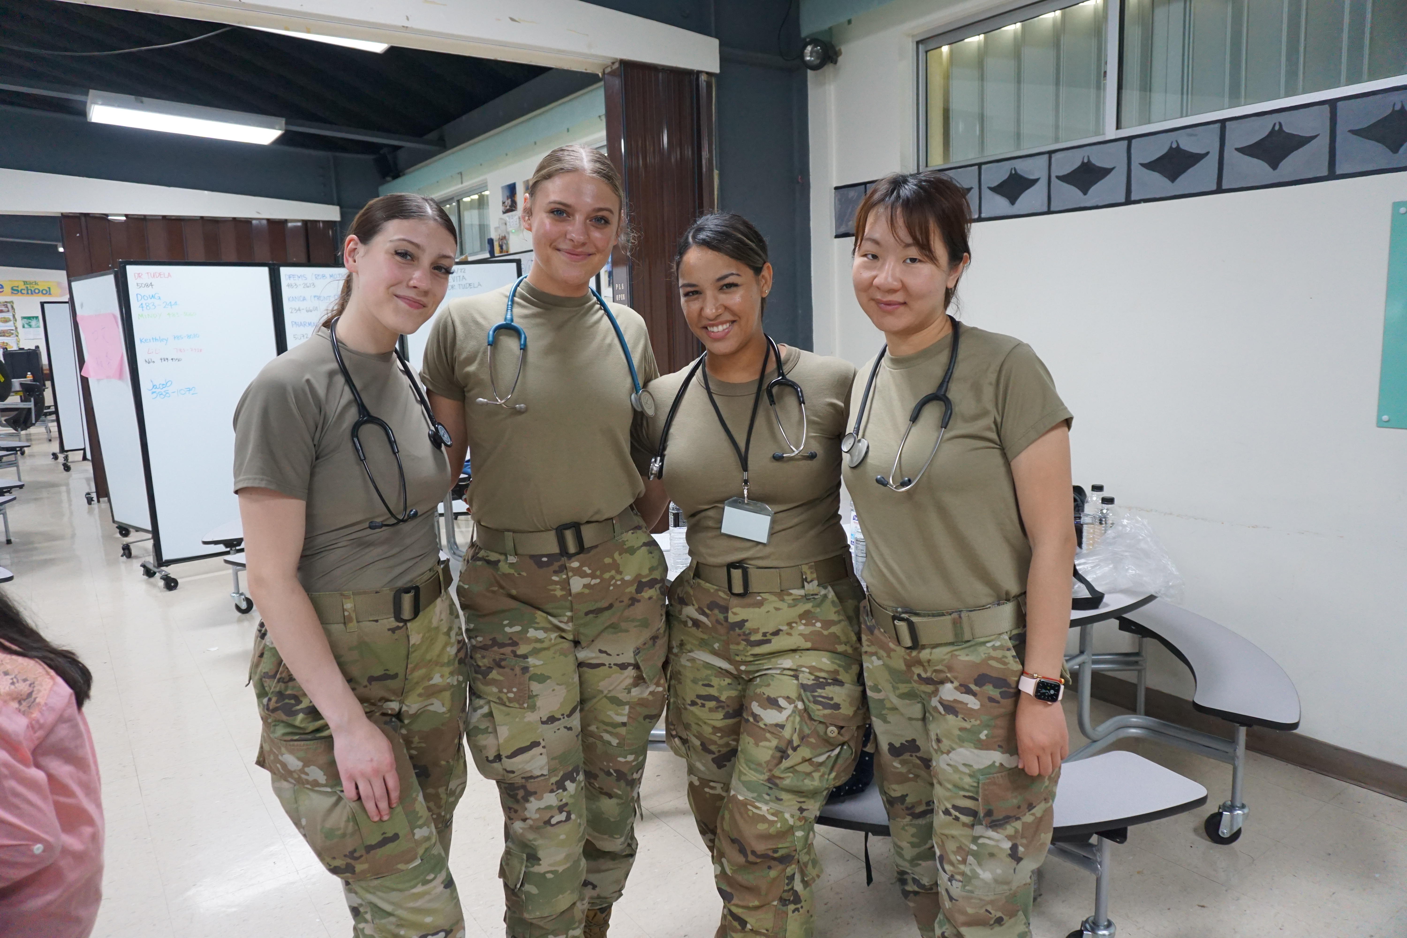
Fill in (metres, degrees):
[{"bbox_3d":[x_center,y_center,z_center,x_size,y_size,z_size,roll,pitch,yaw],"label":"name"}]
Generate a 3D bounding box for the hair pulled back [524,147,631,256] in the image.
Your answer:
[{"bbox_3d":[-0.211,-0.455,1.590,0.175,0.195,0.200,2,11,-13],"label":"hair pulled back"}]

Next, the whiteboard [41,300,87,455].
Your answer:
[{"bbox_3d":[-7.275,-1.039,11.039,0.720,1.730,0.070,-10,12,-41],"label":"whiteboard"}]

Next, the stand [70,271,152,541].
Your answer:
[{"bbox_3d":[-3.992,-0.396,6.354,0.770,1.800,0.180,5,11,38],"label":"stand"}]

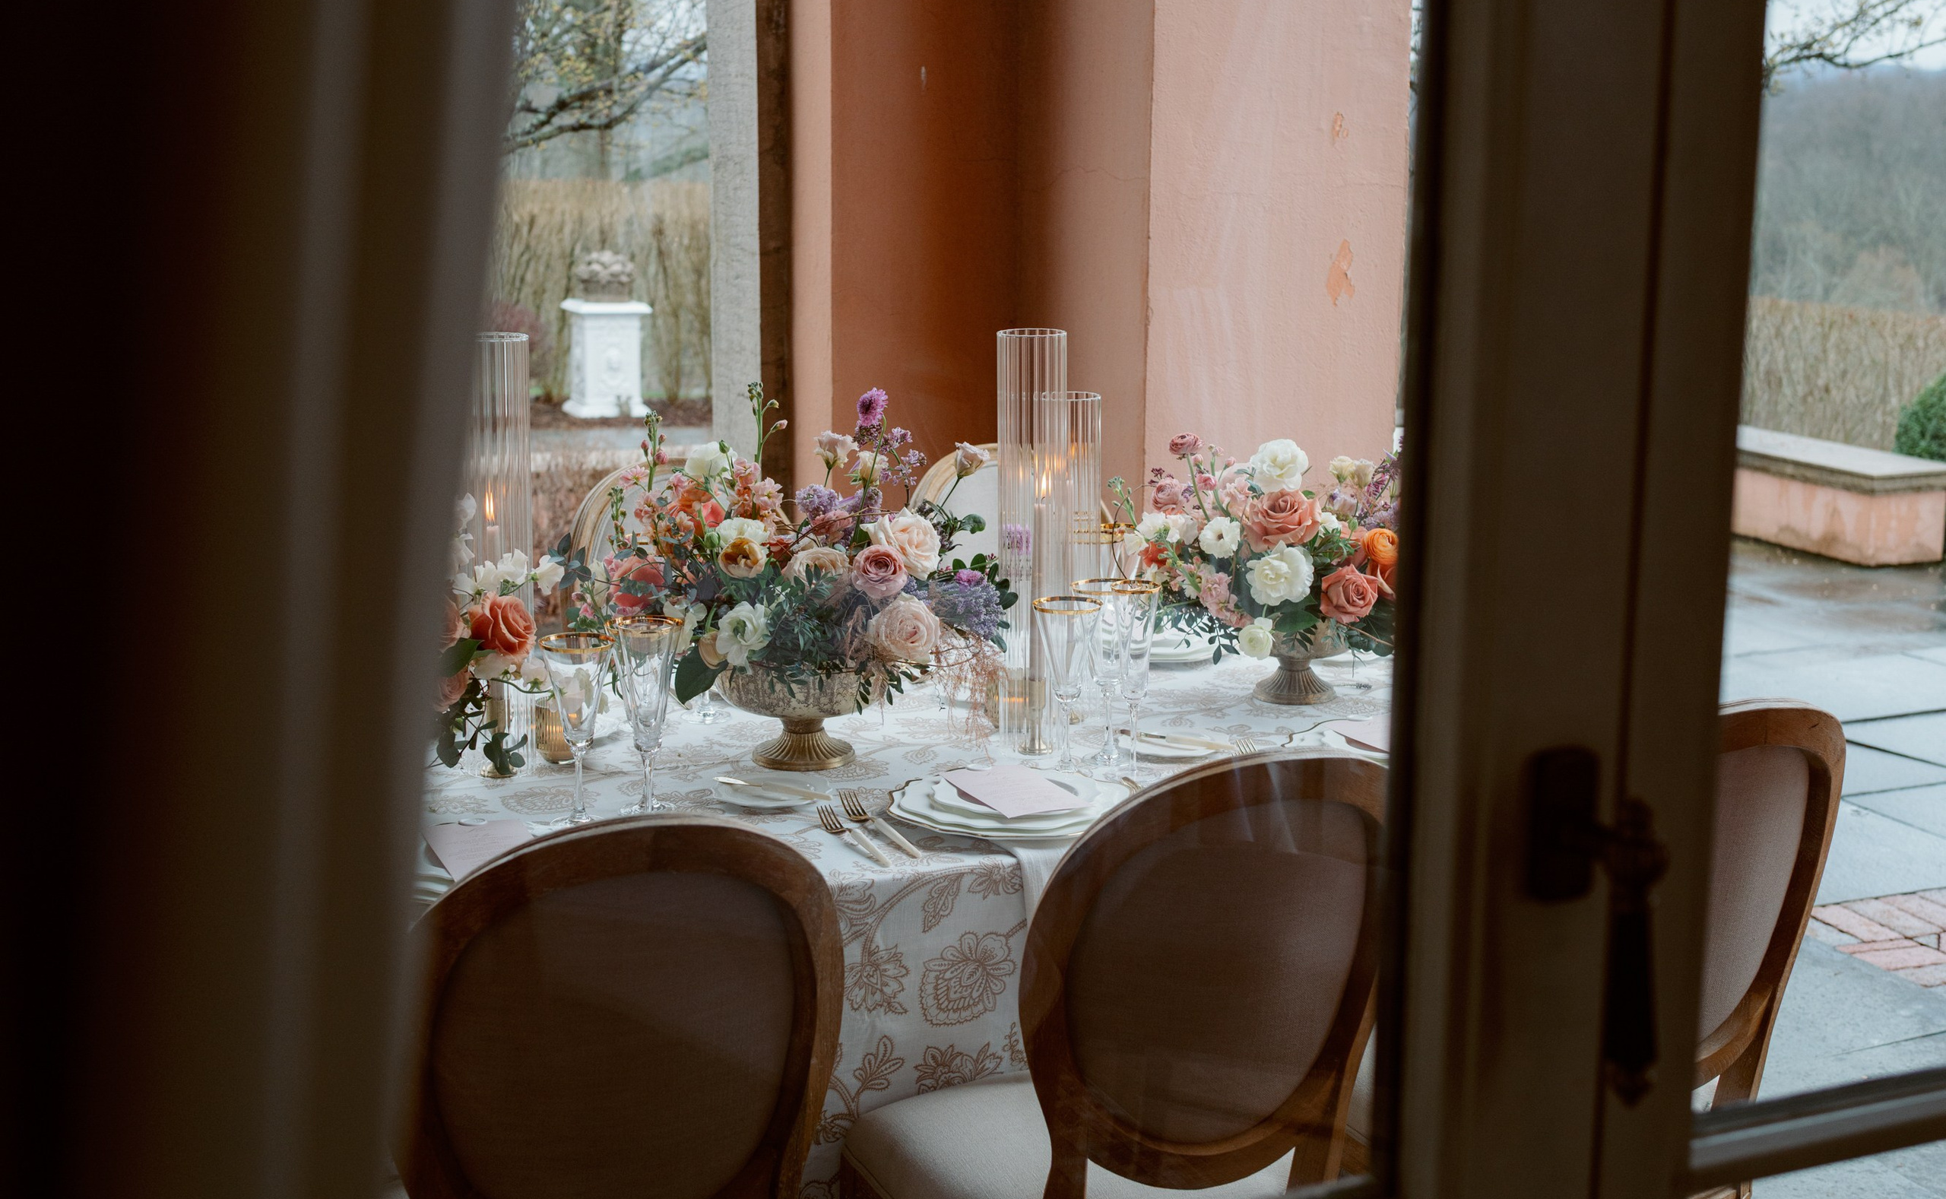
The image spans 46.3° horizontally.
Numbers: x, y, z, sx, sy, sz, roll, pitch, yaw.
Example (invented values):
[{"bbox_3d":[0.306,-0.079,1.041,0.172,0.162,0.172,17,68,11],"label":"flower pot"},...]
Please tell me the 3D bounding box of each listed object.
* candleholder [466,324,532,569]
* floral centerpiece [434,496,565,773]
[{"bbox_3d":[-0.655,-0.068,3.173,0.090,0.602,0.090,-4,12,-22],"label":"candleholder"},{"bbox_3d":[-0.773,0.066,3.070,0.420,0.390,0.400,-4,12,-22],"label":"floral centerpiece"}]

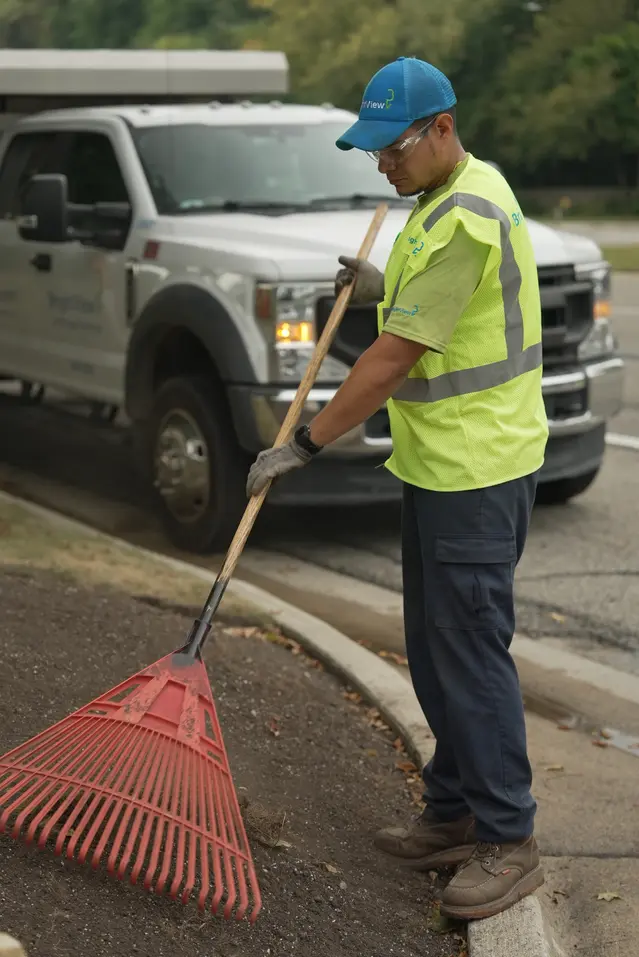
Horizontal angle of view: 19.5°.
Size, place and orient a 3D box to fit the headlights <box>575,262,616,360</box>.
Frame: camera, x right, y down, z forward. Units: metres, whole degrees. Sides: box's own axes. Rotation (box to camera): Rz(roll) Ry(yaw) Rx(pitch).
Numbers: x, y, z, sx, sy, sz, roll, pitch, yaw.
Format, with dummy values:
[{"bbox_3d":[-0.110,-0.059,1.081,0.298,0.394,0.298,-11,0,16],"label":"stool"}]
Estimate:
[{"bbox_3d":[1.277,-0.776,8.497,0.370,0.405,0.220,-7,10,-26],"label":"headlights"}]

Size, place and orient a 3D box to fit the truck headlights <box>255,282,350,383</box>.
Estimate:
[{"bbox_3d":[-0.061,-0.625,7.819,0.370,0.405,0.220,-7,10,-26],"label":"truck headlights"}]

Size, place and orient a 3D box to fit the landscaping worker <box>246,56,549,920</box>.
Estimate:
[{"bbox_3d":[0.168,-0.012,3.860,0.660,1.740,0.540,-4,9,-13],"label":"landscaping worker"}]

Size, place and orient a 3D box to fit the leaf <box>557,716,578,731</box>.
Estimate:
[{"bbox_3d":[0.759,0.752,5.700,0.065,0.025,0.060,-1,9,0],"label":"leaf"}]

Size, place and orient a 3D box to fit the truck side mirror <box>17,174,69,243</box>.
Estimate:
[{"bbox_3d":[-1.370,-1.339,9.233,0.215,0.335,0.160,-7,10,-26],"label":"truck side mirror"}]

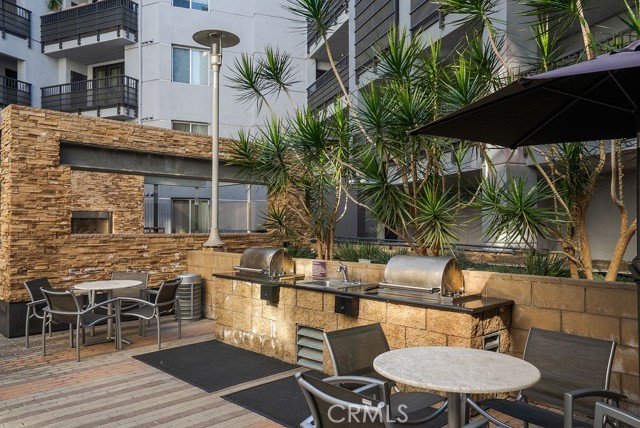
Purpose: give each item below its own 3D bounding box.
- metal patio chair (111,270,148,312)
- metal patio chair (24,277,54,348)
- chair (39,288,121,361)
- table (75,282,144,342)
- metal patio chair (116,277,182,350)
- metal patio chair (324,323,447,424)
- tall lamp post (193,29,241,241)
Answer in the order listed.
[{"bbox_3d":[-2.799,1.275,6.645,0.618,0.804,0.641,0,-2,-7],"label":"metal patio chair"},{"bbox_3d":[-3.383,1.258,6.011,0.641,0.804,0.618,0,-2,-3],"label":"metal patio chair"},{"bbox_3d":[-2.839,1.242,5.466,0.618,0.804,0.641,-1,-2,25],"label":"chair"},{"bbox_3d":[-2.755,1.295,6.054,0.830,0.730,0.830,2,-2,-45],"label":"table"},{"bbox_3d":[-2.153,1.255,5.952,0.641,0.804,0.618,0,-2,10],"label":"metal patio chair"},{"bbox_3d":[0.418,1.168,2.969,0.618,0.804,0.641,1,-2,-38],"label":"metal patio chair"},{"bbox_3d":[-1.756,-1.240,7.775,0.800,3.526,0.800,0,-2,0],"label":"tall lamp post"}]

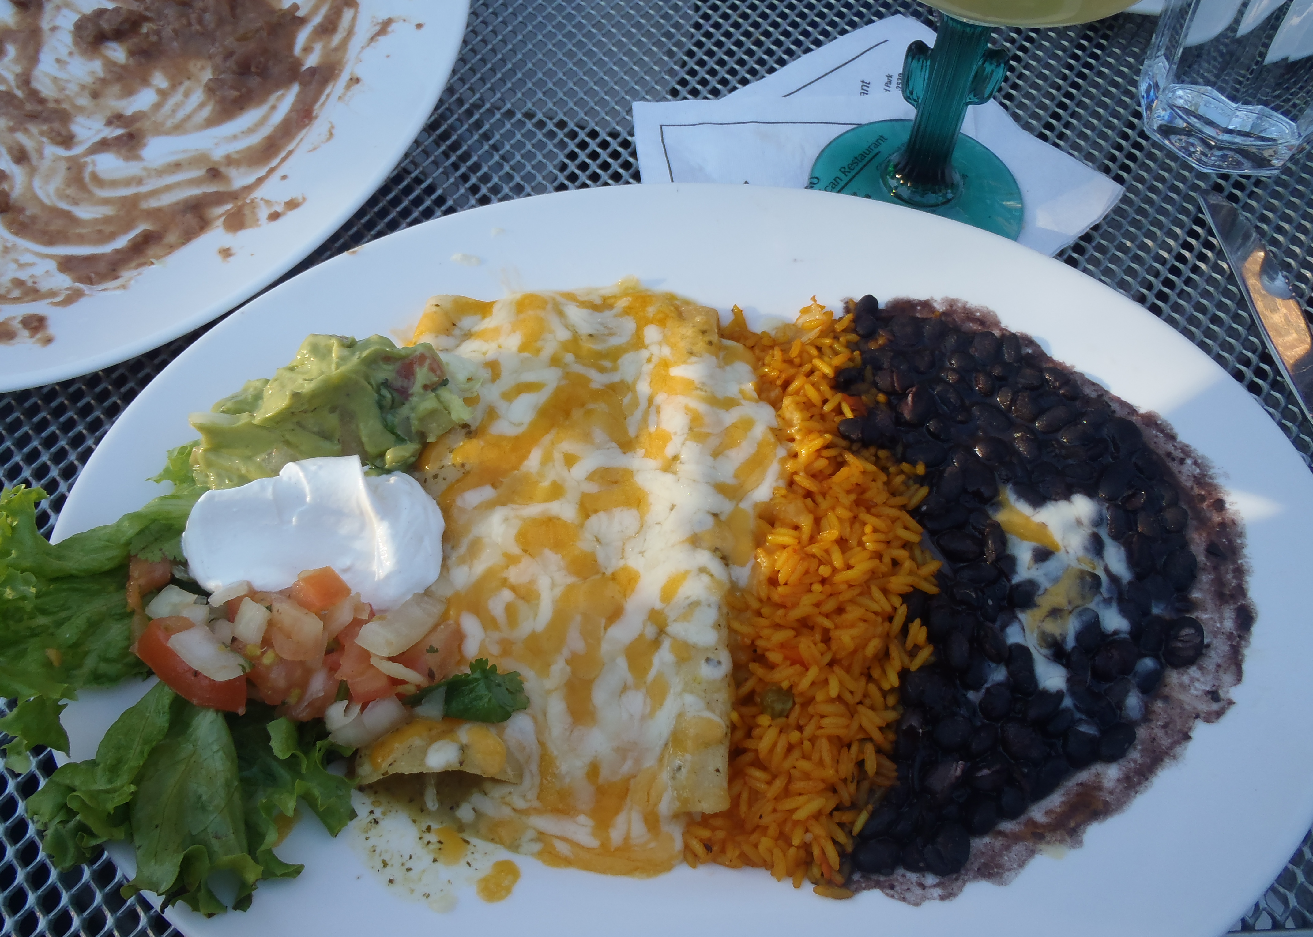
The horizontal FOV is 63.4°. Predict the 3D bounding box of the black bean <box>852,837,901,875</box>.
[{"bbox_3d":[0.055,0.097,0.265,0.012,0.007,0.008,-7,60,-5],"label":"black bean"}]

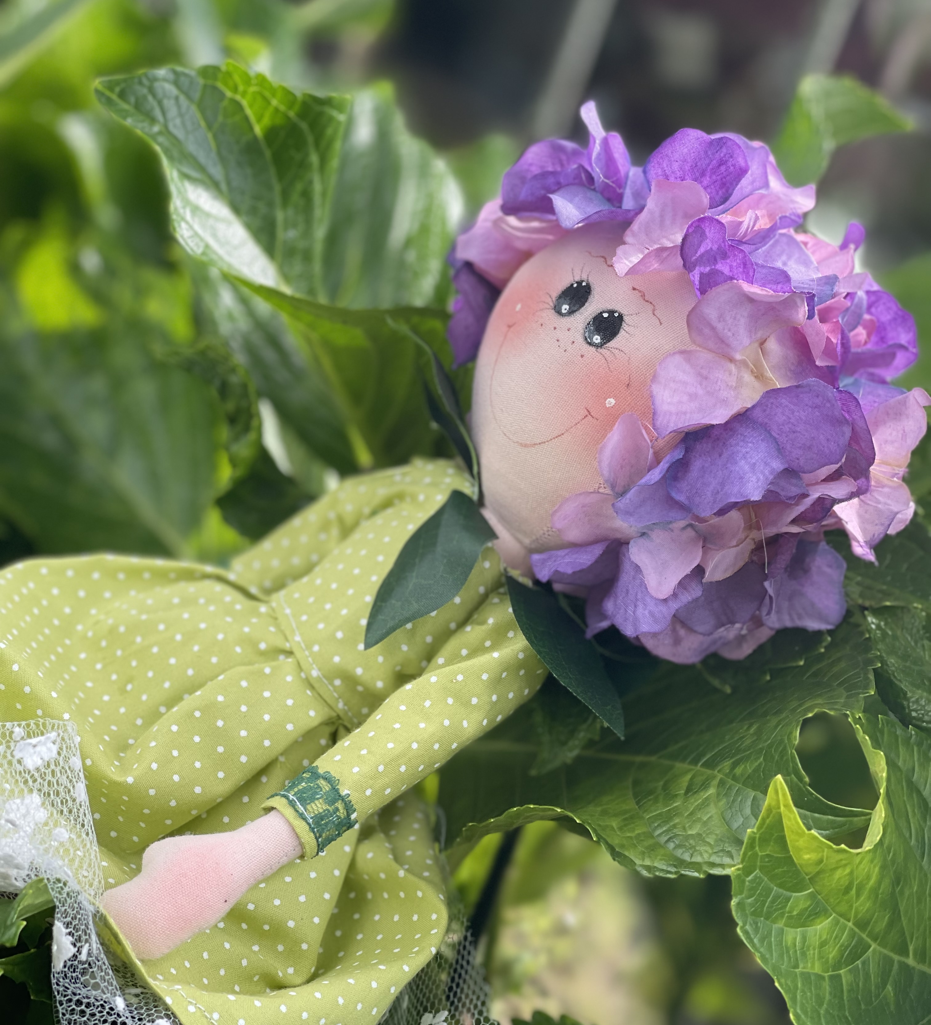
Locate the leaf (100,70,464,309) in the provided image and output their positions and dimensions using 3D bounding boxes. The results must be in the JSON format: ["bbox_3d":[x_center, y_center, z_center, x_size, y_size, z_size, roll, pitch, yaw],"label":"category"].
[{"bbox_3d":[-0.054,-0.093,0.660,0.098,0.060,0.045,11,6,-9],"label":"leaf"}]

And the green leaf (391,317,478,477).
[{"bbox_3d":[-0.009,-0.030,0.622,0.021,0.013,0.047,-18,79,-40],"label":"green leaf"}]

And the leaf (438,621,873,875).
[{"bbox_3d":[0.051,0.063,0.615,0.114,0.036,0.078,-1,44,-7],"label":"leaf"}]

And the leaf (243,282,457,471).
[{"bbox_3d":[-0.033,-0.040,0.672,0.058,0.054,0.035,-12,9,-3],"label":"leaf"}]

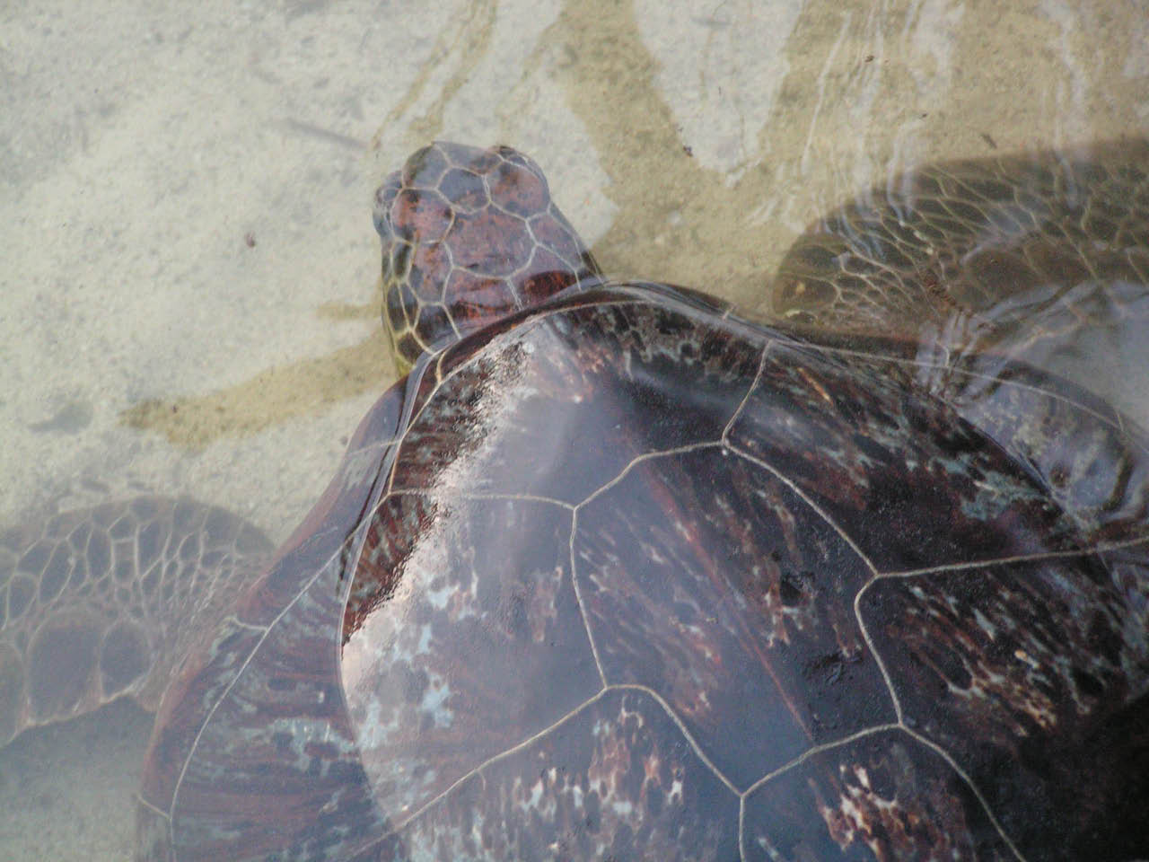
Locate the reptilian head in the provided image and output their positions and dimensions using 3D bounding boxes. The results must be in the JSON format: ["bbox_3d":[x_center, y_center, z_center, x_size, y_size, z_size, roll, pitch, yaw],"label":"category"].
[{"bbox_3d":[-0.057,-0.108,3.780,0.132,0.110,0.165,-17,52,-11],"label":"reptilian head"}]

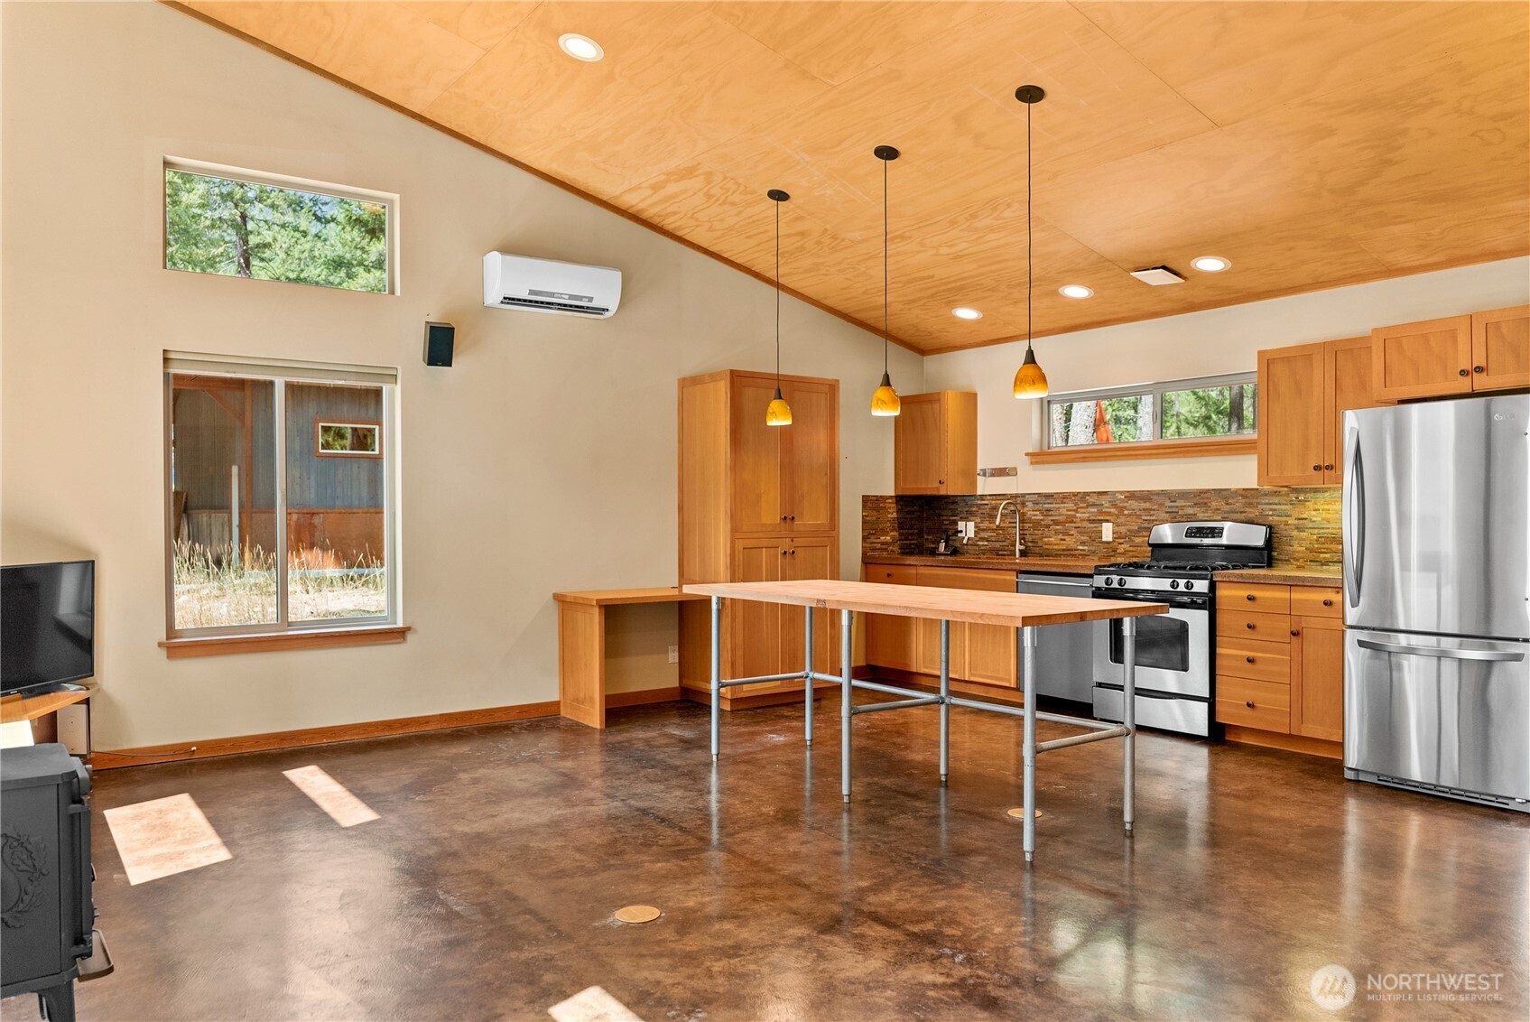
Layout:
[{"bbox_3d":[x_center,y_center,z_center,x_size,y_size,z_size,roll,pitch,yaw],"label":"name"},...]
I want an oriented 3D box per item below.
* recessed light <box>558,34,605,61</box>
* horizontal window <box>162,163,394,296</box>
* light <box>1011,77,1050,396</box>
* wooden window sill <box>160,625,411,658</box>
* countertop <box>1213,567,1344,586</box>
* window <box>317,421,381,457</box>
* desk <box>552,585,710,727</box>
[{"bbox_3d":[-0.897,-2.260,4.977,0.202,0.030,0.202,11,-8,2],"label":"recessed light"},{"bbox_3d":[-2.573,-1.498,5.489,1.152,0.570,0.100,0,0,-35],"label":"horizontal window"},{"bbox_3d":[1.153,-1.161,4.424,0.150,1.330,0.150,0,0,0],"label":"light"},{"bbox_3d":[-2.526,0.698,5.449,1.225,0.092,0.090,0,0,-35],"label":"wooden window sill"},{"bbox_3d":[2.978,0.362,5.510,0.658,0.049,0.793,0,0,-36],"label":"countertop"},{"bbox_3d":[-8.152,-1.417,20.000,1.260,0.720,0.100,0,0,-36],"label":"window"},{"bbox_3d":[-0.754,0.883,6.306,0.910,0.753,0.619,0,0,-35],"label":"desk"}]

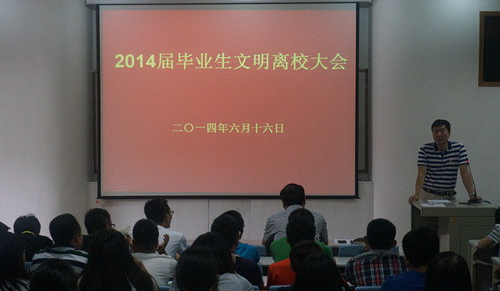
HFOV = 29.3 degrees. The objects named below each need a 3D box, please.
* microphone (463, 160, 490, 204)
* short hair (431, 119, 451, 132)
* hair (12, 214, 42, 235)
[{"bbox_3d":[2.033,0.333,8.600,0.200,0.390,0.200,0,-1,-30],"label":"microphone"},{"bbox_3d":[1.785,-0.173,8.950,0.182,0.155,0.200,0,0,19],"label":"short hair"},{"bbox_3d":[-1.493,0.539,6.400,0.178,0.160,0.200,1,-9,-5],"label":"hair"}]

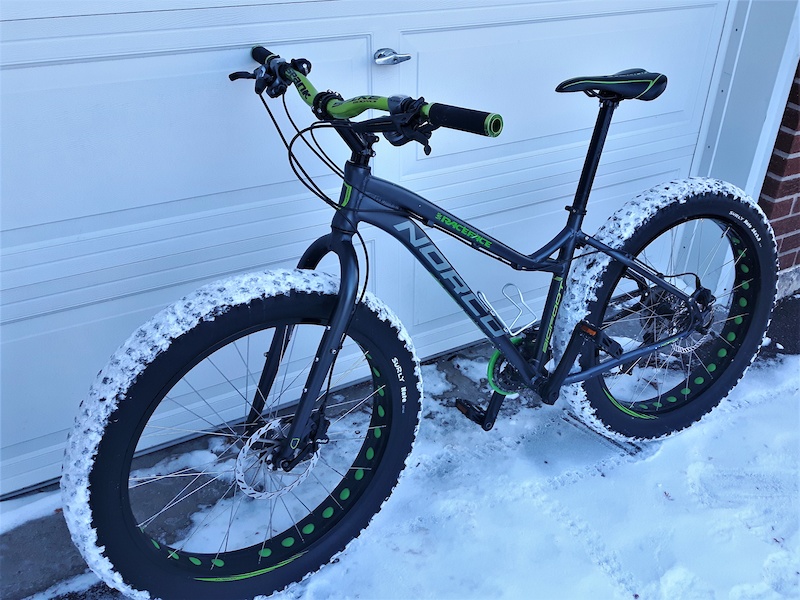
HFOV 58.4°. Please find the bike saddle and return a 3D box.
[{"bbox_3d":[0.444,-0.465,1.556,0.272,0.067,0.143,-14,25,-26],"label":"bike saddle"}]

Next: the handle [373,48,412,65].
[{"bbox_3d":[-0.022,-0.579,1.714,0.100,0.039,0.045,-15,34,-26],"label":"handle"}]

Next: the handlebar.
[{"bbox_3d":[-0.115,-0.371,1.267,0.110,0.085,0.785,-19,33,-30],"label":"handlebar"}]

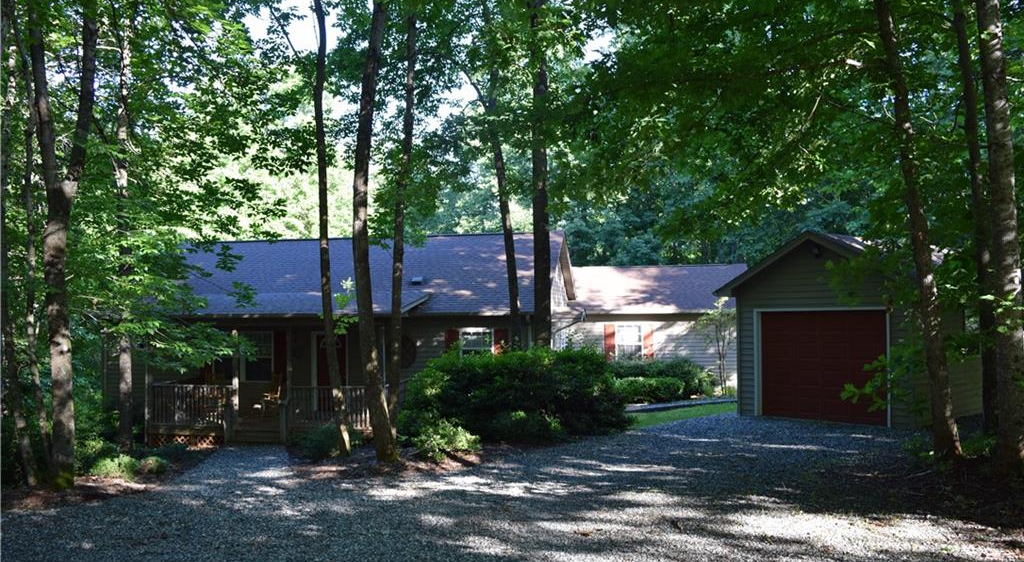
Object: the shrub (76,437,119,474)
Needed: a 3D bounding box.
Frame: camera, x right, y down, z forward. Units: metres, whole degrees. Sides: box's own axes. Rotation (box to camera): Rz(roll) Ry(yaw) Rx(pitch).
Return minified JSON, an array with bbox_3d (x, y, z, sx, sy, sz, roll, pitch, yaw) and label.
[{"bbox_3d":[-7.775,3.252,14.400,0.772,0.665,0.800,0,-2,0],"label":"shrub"}]

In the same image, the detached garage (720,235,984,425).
[{"bbox_3d":[7.795,0.971,16.619,5.500,3.780,4.202,1,-3,-41],"label":"detached garage"}]

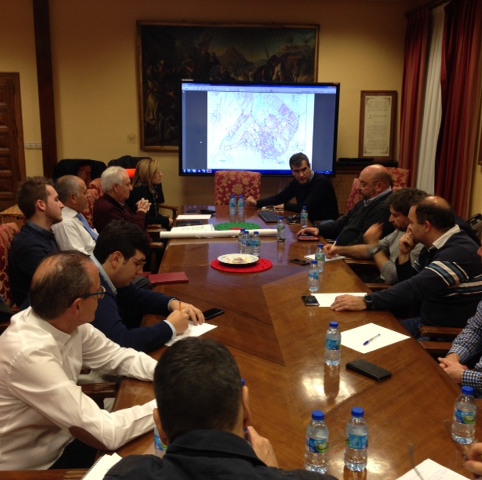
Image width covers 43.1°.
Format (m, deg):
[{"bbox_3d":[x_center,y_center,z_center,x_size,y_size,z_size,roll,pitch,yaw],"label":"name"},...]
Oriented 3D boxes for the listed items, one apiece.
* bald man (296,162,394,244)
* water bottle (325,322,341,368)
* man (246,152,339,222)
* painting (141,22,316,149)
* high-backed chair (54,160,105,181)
[{"bbox_3d":[0.780,0.081,4.529,0.800,1.270,0.600,-5,14,-22],"label":"bald man"},{"bbox_3d":[0.353,0.395,2.342,0.059,0.168,0.059,1,12,0],"label":"water bottle"},{"bbox_3d":[0.559,-0.115,5.407,0.800,1.280,0.700,-11,16,-39],"label":"man"},{"bbox_3d":[-0.163,-1.913,7.741,2.260,1.600,0.070,0,12,-1],"label":"painting"},{"bbox_3d":[-1.982,-0.432,7.382,0.600,1.060,0.620,-2,13,-6],"label":"high-backed chair"}]

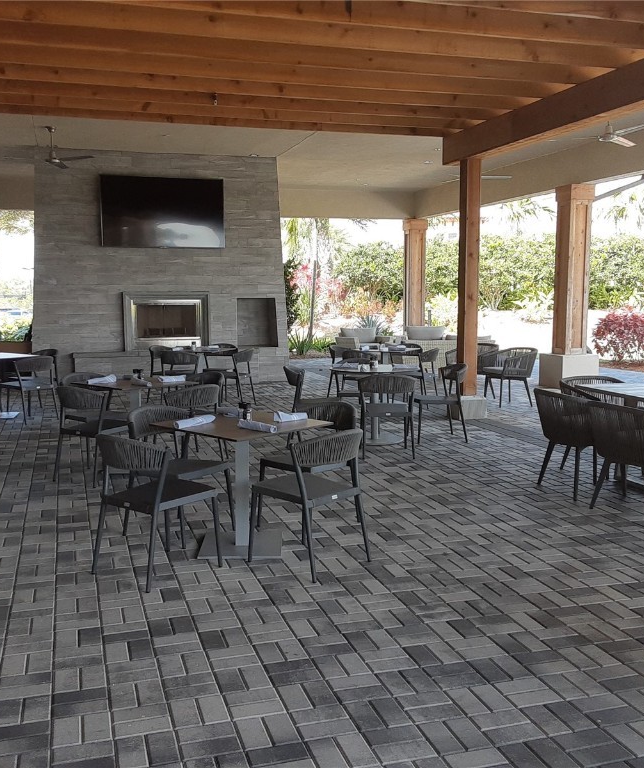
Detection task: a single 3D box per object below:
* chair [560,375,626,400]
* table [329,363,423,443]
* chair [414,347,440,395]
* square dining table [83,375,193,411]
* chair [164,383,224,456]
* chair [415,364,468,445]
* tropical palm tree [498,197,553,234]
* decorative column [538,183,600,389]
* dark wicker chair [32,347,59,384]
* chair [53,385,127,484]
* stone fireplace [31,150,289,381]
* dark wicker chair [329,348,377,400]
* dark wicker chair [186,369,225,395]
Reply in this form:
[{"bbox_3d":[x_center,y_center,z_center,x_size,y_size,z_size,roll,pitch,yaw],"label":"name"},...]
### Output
[{"bbox_3d":[2.448,0.364,6.943,0.600,0.790,0.600,-3,7,-29],"label":"chair"},{"bbox_3d":[0.559,0.219,8.366,0.910,0.745,0.910,0,6,-3],"label":"table"},{"bbox_3d":[1.320,-0.082,10.918,0.530,0.780,0.520,4,7,29],"label":"chair"},{"bbox_3d":[-1.592,0.365,6.884,0.780,0.745,0.760,6,9,44],"label":"square dining table"},{"bbox_3d":[-1.138,0.385,6.592,0.550,0.785,0.530,5,8,40],"label":"chair"},{"bbox_3d":[1.220,0.188,8.338,0.550,0.785,0.530,-1,7,-9],"label":"chair"},{"bbox_3d":[8.502,-5.449,33.552,3.400,6.400,3.400,-2,7,-18],"label":"tropical palm tree"},{"bbox_3d":[4.049,-1.554,12.943,0.655,3.210,0.660,-2,7,-18],"label":"decorative column"},{"bbox_3d":[-3.689,-0.035,10.275,0.530,0.785,0.550,5,8,36],"label":"dark wicker chair"},{"bbox_3d":[-1.827,0.393,6.537,0.520,0.765,0.540,4,8,34],"label":"chair"},{"bbox_3d":[-2.645,-1.850,13.207,4.170,3.720,1.150,-2,7,-18],"label":"stone fireplace"},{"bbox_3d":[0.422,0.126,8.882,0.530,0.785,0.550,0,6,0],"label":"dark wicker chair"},{"bbox_3d":[-1.263,0.315,7.229,0.530,0.765,0.540,6,9,42],"label":"dark wicker chair"}]

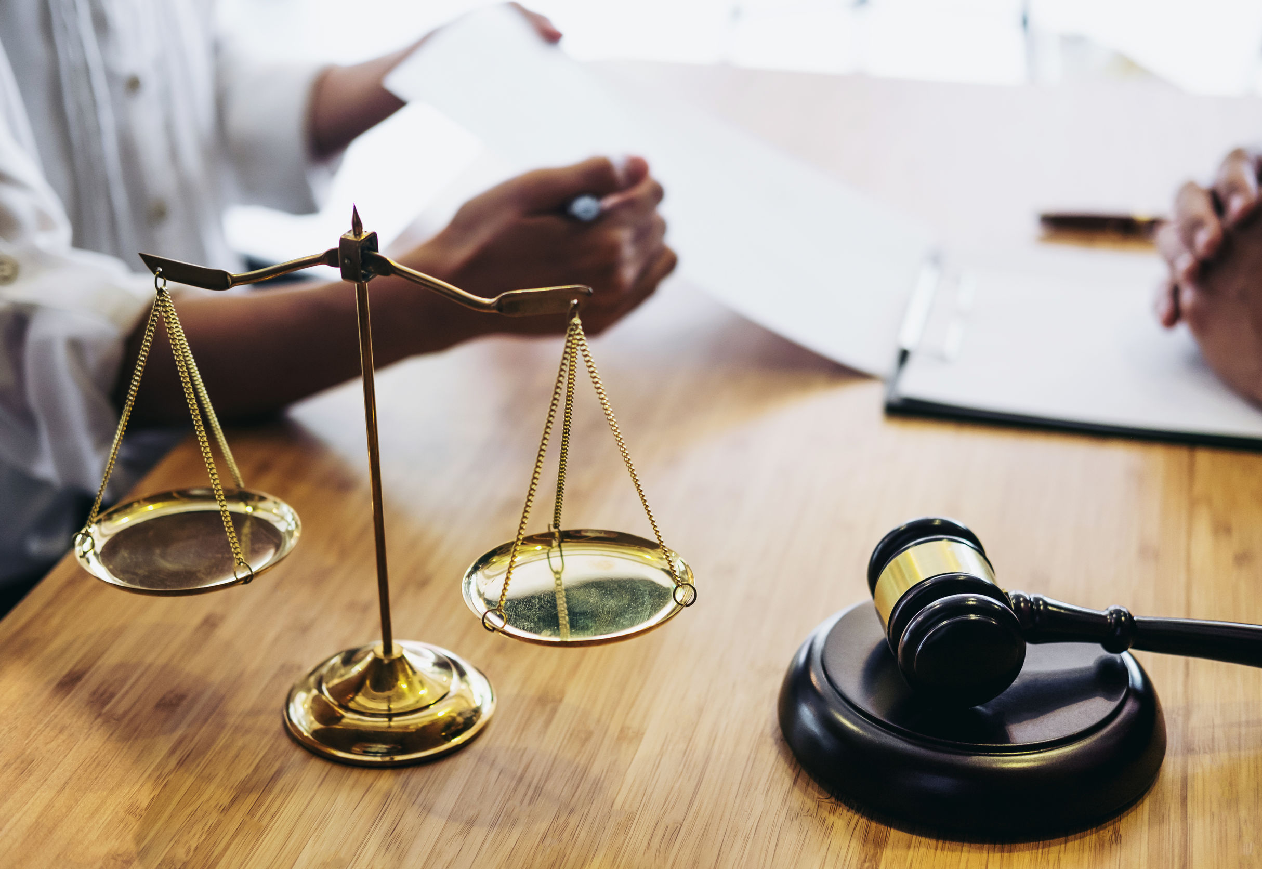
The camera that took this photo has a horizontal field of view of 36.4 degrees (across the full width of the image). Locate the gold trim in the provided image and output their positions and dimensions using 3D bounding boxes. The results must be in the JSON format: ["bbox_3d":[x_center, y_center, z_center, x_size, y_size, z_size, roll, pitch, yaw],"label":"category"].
[{"bbox_3d":[0.094,0.053,0.580,0.038,0.038,0.020,-2,25,-3],"label":"gold trim"}]

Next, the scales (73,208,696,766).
[{"bbox_3d":[-0.077,0.012,0.584,0.200,0.169,0.071,6,26,13],"label":"scales"}]

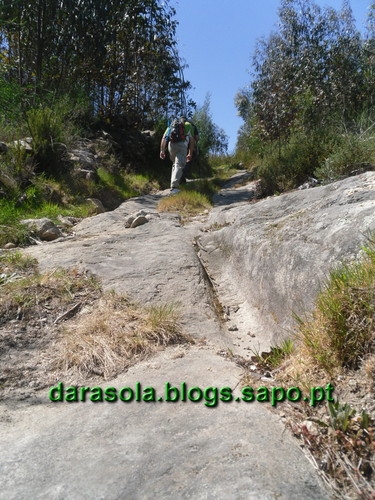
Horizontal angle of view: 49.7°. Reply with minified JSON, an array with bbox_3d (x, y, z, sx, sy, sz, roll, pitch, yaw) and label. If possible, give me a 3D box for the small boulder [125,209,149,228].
[{"bbox_3d":[-0.750,-0.449,5.950,0.360,0.250,0.300,0,3,0],"label":"small boulder"}]

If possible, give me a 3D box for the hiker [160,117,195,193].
[{"bbox_3d":[-0.225,-2.149,9.100,0.720,1.680,0.580,1,3,10],"label":"hiker"}]

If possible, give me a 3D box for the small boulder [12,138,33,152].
[{"bbox_3d":[-3.019,-1.912,7.400,0.370,0.260,0.320,0,3,0],"label":"small boulder"}]

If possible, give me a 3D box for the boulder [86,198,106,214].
[{"bbox_3d":[-1.547,-0.731,6.800,0.310,0.270,0.290,0,3,0],"label":"boulder"}]

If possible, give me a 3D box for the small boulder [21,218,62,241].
[{"bbox_3d":[-1.986,-0.279,5.500,0.560,0.290,0.420,0,3,0],"label":"small boulder"}]

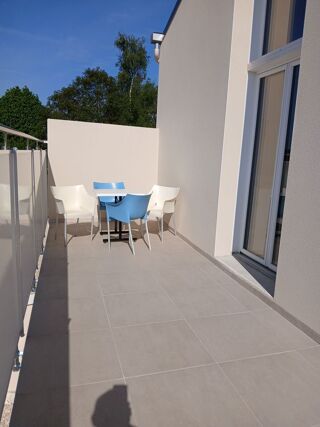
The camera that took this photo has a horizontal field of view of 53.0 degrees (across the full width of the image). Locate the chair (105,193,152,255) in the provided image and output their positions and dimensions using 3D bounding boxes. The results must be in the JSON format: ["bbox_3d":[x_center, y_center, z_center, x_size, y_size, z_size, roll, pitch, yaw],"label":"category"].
[{"bbox_3d":[-0.383,0.127,4.486,0.490,0.815,0.570,7,11,33],"label":"chair"}]

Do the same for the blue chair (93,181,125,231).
[{"bbox_3d":[-0.905,-0.131,5.985,0.570,0.815,0.490,-2,10,-20],"label":"blue chair"}]

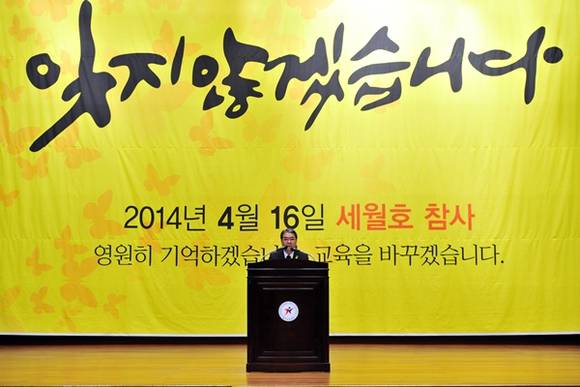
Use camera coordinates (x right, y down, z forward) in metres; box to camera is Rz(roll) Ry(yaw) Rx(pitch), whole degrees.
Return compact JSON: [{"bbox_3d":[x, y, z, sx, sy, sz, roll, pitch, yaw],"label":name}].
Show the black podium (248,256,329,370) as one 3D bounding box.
[{"bbox_3d":[-0.012,1.398,13.180,0.945,1.290,0.600,0,-1,0],"label":"black podium"}]

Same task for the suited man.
[{"bbox_3d":[0.000,1.235,13.450,0.520,1.650,0.360,0,-1,0],"label":"suited man"}]

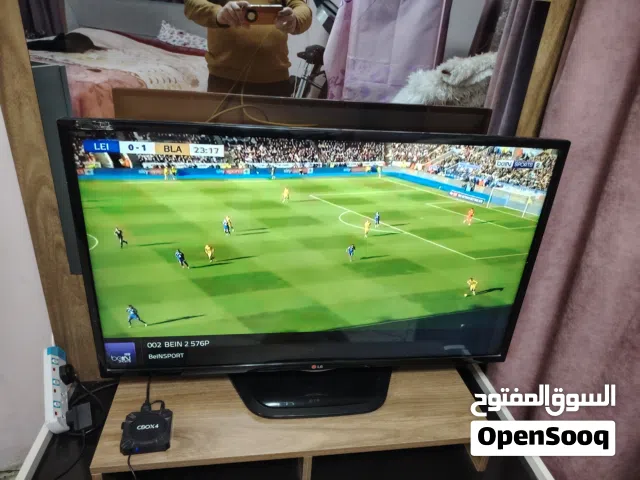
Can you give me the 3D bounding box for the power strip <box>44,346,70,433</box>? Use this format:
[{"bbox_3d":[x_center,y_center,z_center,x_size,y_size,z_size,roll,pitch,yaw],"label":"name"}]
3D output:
[{"bbox_3d":[-0.656,0.373,1.106,0.036,0.056,0.205,-13,70,-5],"label":"power strip"}]

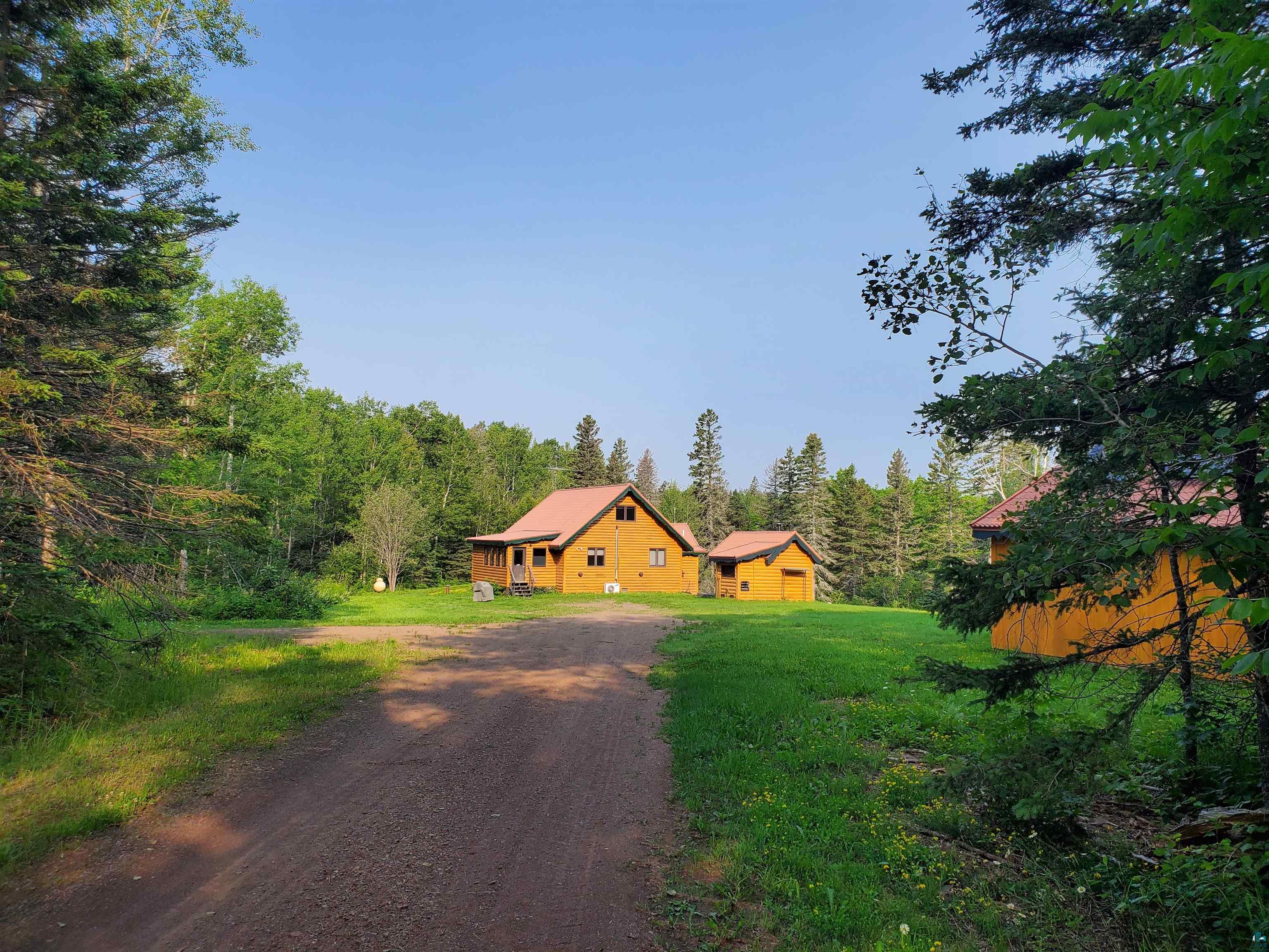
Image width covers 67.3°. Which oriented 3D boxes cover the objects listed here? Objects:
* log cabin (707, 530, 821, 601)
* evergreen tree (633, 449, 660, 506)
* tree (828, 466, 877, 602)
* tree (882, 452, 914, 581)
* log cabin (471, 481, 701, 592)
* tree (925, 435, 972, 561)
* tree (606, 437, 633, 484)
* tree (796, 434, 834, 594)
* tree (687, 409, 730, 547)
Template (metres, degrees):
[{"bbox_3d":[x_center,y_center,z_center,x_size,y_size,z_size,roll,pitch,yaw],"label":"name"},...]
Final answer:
[{"bbox_3d":[6.819,5.059,55.158,5.950,3.850,6.100,3,-4,-27],"label":"log cabin"},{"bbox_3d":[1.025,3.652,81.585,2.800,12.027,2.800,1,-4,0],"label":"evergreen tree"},{"bbox_3d":[14.064,3.721,61.700,3.300,8.691,3.300,1,-4,0],"label":"tree"},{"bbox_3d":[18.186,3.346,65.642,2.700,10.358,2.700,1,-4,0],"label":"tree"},{"bbox_3d":[-3.430,4.352,65.963,15.100,7.100,12.400,3,-4,-27],"label":"log cabin"},{"bbox_3d":[21.347,2.849,64.608,3.400,11.340,3.400,1,-4,0],"label":"tree"},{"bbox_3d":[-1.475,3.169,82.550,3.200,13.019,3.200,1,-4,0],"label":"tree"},{"bbox_3d":[11.404,2.612,60.632,2.900,10.645,2.900,1,-4,0],"label":"tree"},{"bbox_3d":[5.586,1.843,72.517,3.600,13.974,3.600,1,-4,0],"label":"tree"}]

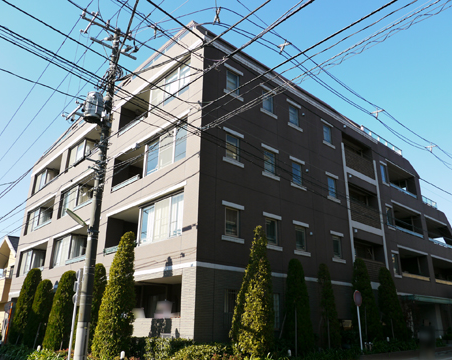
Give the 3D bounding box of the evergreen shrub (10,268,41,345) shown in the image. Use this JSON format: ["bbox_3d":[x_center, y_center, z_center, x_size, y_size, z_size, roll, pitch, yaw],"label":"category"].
[{"bbox_3d":[-10.407,6.678,20.593,1.249,3.872,1.249,18,-27,-39],"label":"evergreen shrub"}]

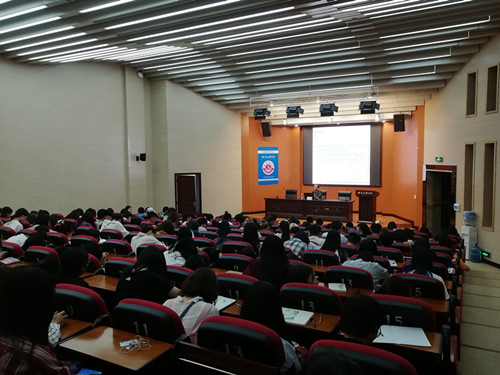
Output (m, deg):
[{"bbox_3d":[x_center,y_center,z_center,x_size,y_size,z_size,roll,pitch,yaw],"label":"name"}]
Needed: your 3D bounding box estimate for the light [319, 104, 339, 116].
[{"bbox_3d":[2.637,-2.586,13.100,0.500,0.400,0.400,1,4,27],"label":"light"}]

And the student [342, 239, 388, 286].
[{"bbox_3d":[1.212,1.111,4.120,0.520,1.130,0.750,2,5,27],"label":"student"}]

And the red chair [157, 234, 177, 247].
[{"bbox_3d":[-1.012,1.124,5.745,0.480,0.990,0.600,2,5,29],"label":"red chair"}]

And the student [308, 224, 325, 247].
[{"bbox_3d":[0.983,1.079,5.946,0.500,1.220,0.750,2,5,29],"label":"student"}]

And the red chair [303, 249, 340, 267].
[{"bbox_3d":[0.941,1.200,4.842,0.530,0.960,0.620,2,5,26],"label":"red chair"}]

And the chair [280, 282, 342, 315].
[{"bbox_3d":[0.539,1.141,3.004,0.530,0.960,0.620,2,5,24],"label":"chair"}]

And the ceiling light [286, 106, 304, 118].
[{"bbox_3d":[1.593,-2.625,13.650,0.500,0.400,0.400,1,4,27],"label":"ceiling light"}]

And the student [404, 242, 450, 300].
[{"bbox_3d":[1.611,1.078,3.696,0.460,1.150,0.720,1,4,27],"label":"student"}]

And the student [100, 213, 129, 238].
[{"bbox_3d":[-2.381,1.006,6.850,0.520,1.130,0.750,2,5,27],"label":"student"}]

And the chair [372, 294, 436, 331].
[{"bbox_3d":[0.979,1.116,2.515,0.480,0.990,0.600,2,5,29],"label":"chair"}]

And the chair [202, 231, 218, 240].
[{"bbox_3d":[-0.570,1.188,6.682,0.530,0.960,0.620,2,5,26],"label":"chair"}]

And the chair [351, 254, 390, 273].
[{"bbox_3d":[1.397,1.190,4.421,0.480,0.990,0.600,2,5,29],"label":"chair"}]

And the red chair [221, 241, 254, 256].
[{"bbox_3d":[-0.048,1.150,5.216,0.480,0.990,0.600,2,5,29],"label":"red chair"}]

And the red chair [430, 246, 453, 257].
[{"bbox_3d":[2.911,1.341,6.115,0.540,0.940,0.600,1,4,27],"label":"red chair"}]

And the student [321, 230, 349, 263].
[{"bbox_3d":[1.016,1.068,4.862,0.500,1.180,0.750,2,5,29],"label":"student"}]

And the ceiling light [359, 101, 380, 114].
[{"bbox_3d":[3.818,-2.556,12.462,0.650,0.420,0.360,2,5,29],"label":"ceiling light"}]

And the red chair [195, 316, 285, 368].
[{"bbox_3d":[0.048,1.058,1.960,0.480,0.990,0.600,2,5,29],"label":"red chair"}]

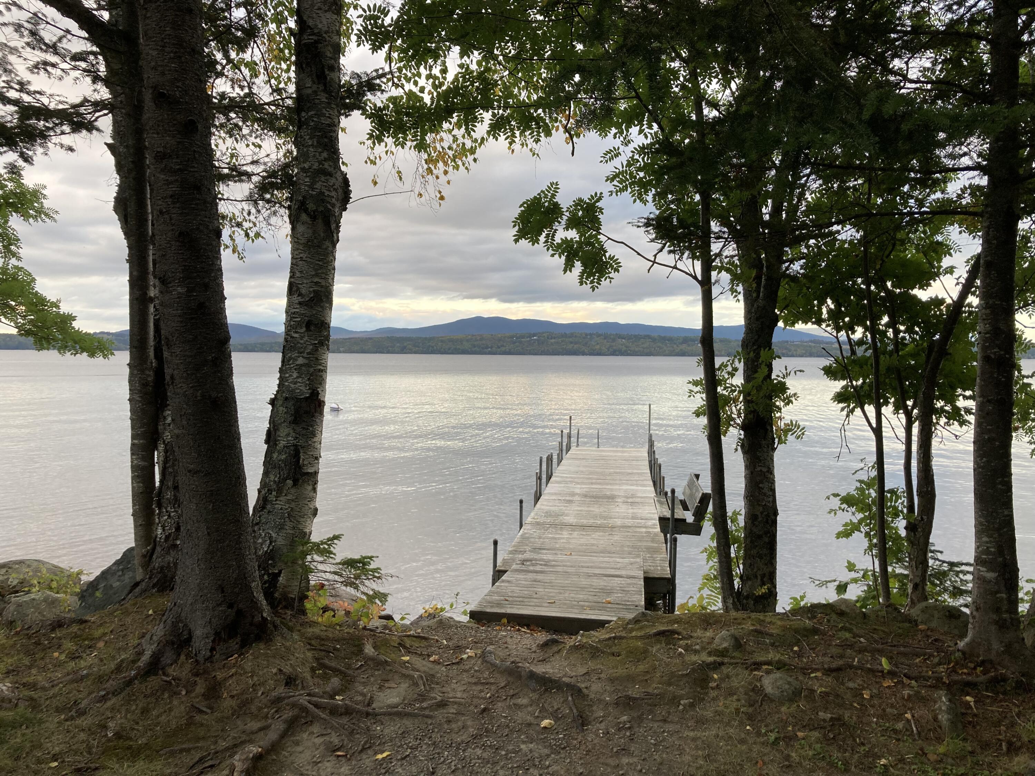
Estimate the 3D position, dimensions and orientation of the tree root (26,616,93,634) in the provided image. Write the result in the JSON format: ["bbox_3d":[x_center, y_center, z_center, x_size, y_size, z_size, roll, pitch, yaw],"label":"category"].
[{"bbox_3d":[-2.896,1.502,5.292,0.393,0.070,0.100,-1,3,-39],"label":"tree root"}]

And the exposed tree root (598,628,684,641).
[{"bbox_3d":[0.810,1.608,5.450,0.636,0.070,0.090,0,2,-20],"label":"exposed tree root"}]

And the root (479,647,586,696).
[{"bbox_3d":[0.075,1.702,5.050,0.120,0.130,1.006,-1,3,-34],"label":"root"}]

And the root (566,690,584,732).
[{"bbox_3d":[0.297,1.658,4.300,0.070,0.060,0.540,0,2,-3],"label":"root"}]

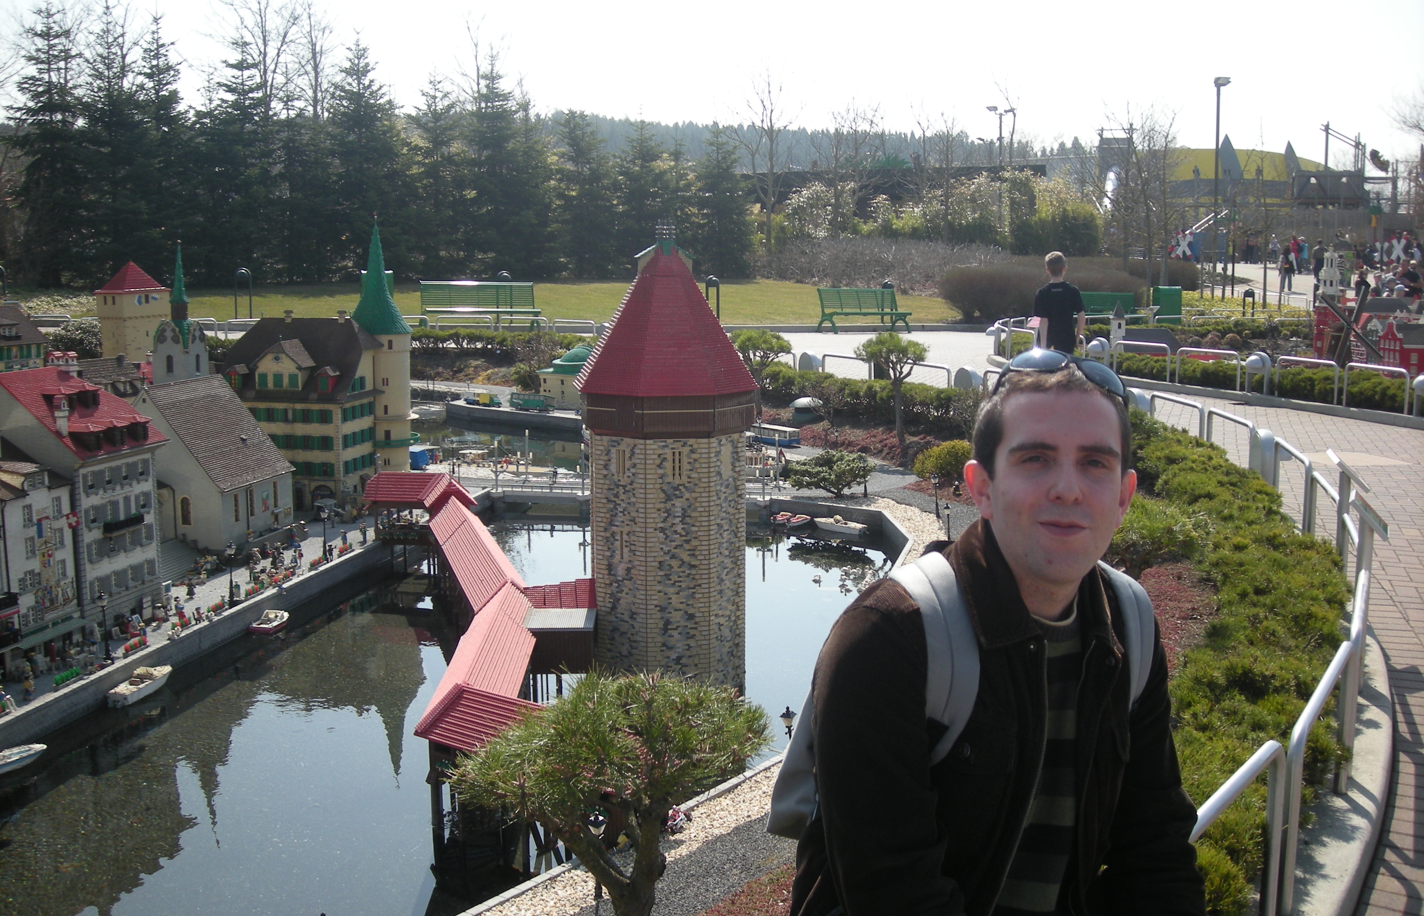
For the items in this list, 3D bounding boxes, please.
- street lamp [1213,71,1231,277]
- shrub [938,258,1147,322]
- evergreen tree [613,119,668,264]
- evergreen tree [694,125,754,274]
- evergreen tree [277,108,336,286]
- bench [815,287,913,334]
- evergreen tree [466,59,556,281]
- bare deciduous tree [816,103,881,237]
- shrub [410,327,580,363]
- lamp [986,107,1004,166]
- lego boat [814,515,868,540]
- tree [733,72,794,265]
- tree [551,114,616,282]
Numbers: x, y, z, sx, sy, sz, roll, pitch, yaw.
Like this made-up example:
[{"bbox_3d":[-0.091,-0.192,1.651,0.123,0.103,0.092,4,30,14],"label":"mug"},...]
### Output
[{"bbox_3d":[17.774,-9.656,50.131,0.700,7.022,0.360,-1,9,-5],"label":"street lamp"},{"bbox_3d":[6.001,-3.057,26.041,3.600,1.020,2.300,0,9,0],"label":"shrub"},{"bbox_3d":[-2.502,-9.219,51.003,2.200,5.587,2.200,0,8,0],"label":"evergreen tree"},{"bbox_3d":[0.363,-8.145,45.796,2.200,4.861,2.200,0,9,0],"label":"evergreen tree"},{"bbox_3d":[-12.474,-8.068,44.281,2.200,5.253,2.200,0,9,0],"label":"evergreen tree"},{"bbox_3d":[3.037,-2.907,28.568,1.850,0.860,0.660,-5,10,-30],"label":"bench"},{"bbox_3d":[-6.942,-10.018,49.506,3.100,7.546,3.000,0,8,0],"label":"evergreen tree"},{"bbox_3d":[4.771,-9.814,50.003,2.400,5.086,2.300,0,8,0],"label":"bare deciduous tree"},{"bbox_3d":[-2.822,-1.469,18.690,2.250,0.411,0.800,3,9,22],"label":"shrub"},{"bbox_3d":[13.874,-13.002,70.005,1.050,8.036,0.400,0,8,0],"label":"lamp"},{"bbox_3d":[0.803,0.426,9.161,0.360,0.095,0.120,4,10,29],"label":"lego boat"},{"bbox_3d":[1.880,-9.890,50.083,2.600,6.840,2.600,0,9,0],"label":"tree"},{"bbox_3d":[-4.423,-9.132,50.004,2.400,5.742,2.400,0,8,0],"label":"tree"}]

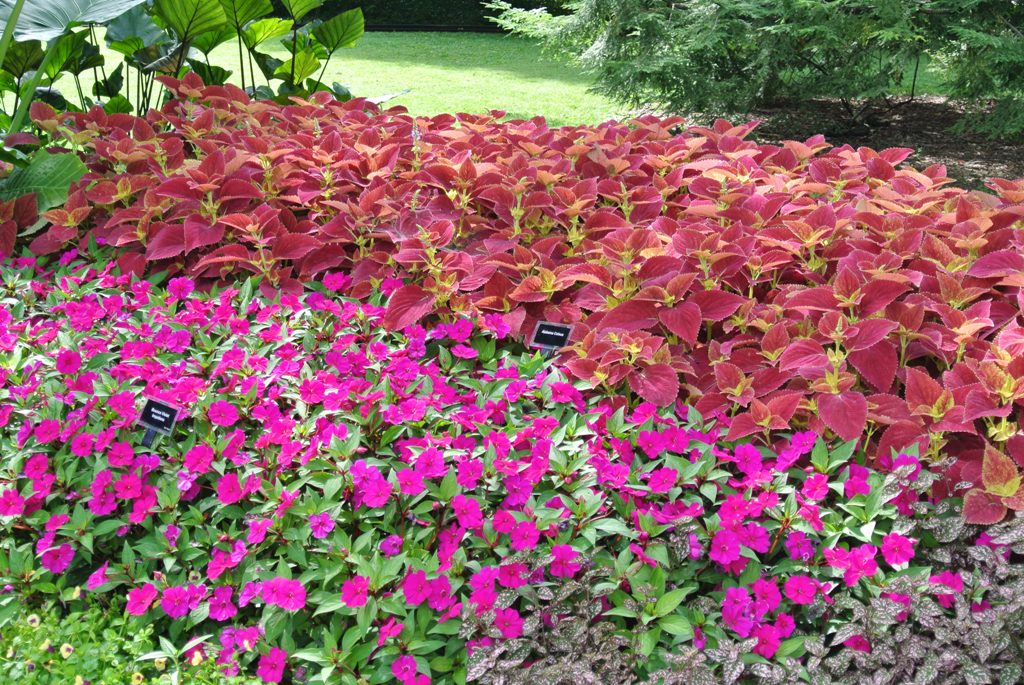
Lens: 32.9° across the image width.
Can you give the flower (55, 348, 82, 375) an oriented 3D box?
[{"bbox_3d":[-1.047,0.045,4.100,0.065,0.060,0.025,-4,-8,-15],"label":"flower"}]

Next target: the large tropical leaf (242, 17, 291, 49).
[{"bbox_3d":[-0.852,-1.071,6.000,0.170,0.115,0.120,-2,15,-8],"label":"large tropical leaf"}]

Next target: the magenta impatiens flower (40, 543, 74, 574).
[{"bbox_3d":[-0.837,0.397,3.200,0.060,0.020,0.058,0,56,-1],"label":"magenta impatiens flower"}]

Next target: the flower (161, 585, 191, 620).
[{"bbox_3d":[-0.605,0.466,3.120,0.056,0.060,0.020,2,-28,6],"label":"flower"}]

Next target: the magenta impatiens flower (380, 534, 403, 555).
[{"bbox_3d":[-0.212,0.356,3.050,0.041,0.041,0.022,3,-12,10],"label":"magenta impatiens flower"}]

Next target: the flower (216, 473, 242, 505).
[{"bbox_3d":[-0.594,0.307,3.650,0.053,0.066,0.026,0,-11,-1],"label":"flower"}]

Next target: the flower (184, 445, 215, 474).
[{"bbox_3d":[-0.603,0.226,3.350,0.056,0.054,0.020,2,-24,7],"label":"flower"}]

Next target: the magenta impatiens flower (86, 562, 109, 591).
[{"bbox_3d":[-0.756,0.427,3.170,0.055,0.058,0.022,17,-21,49],"label":"magenta impatiens flower"}]

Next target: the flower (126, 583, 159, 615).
[{"bbox_3d":[-0.664,0.460,3.120,0.058,0.021,0.060,6,56,21],"label":"flower"}]

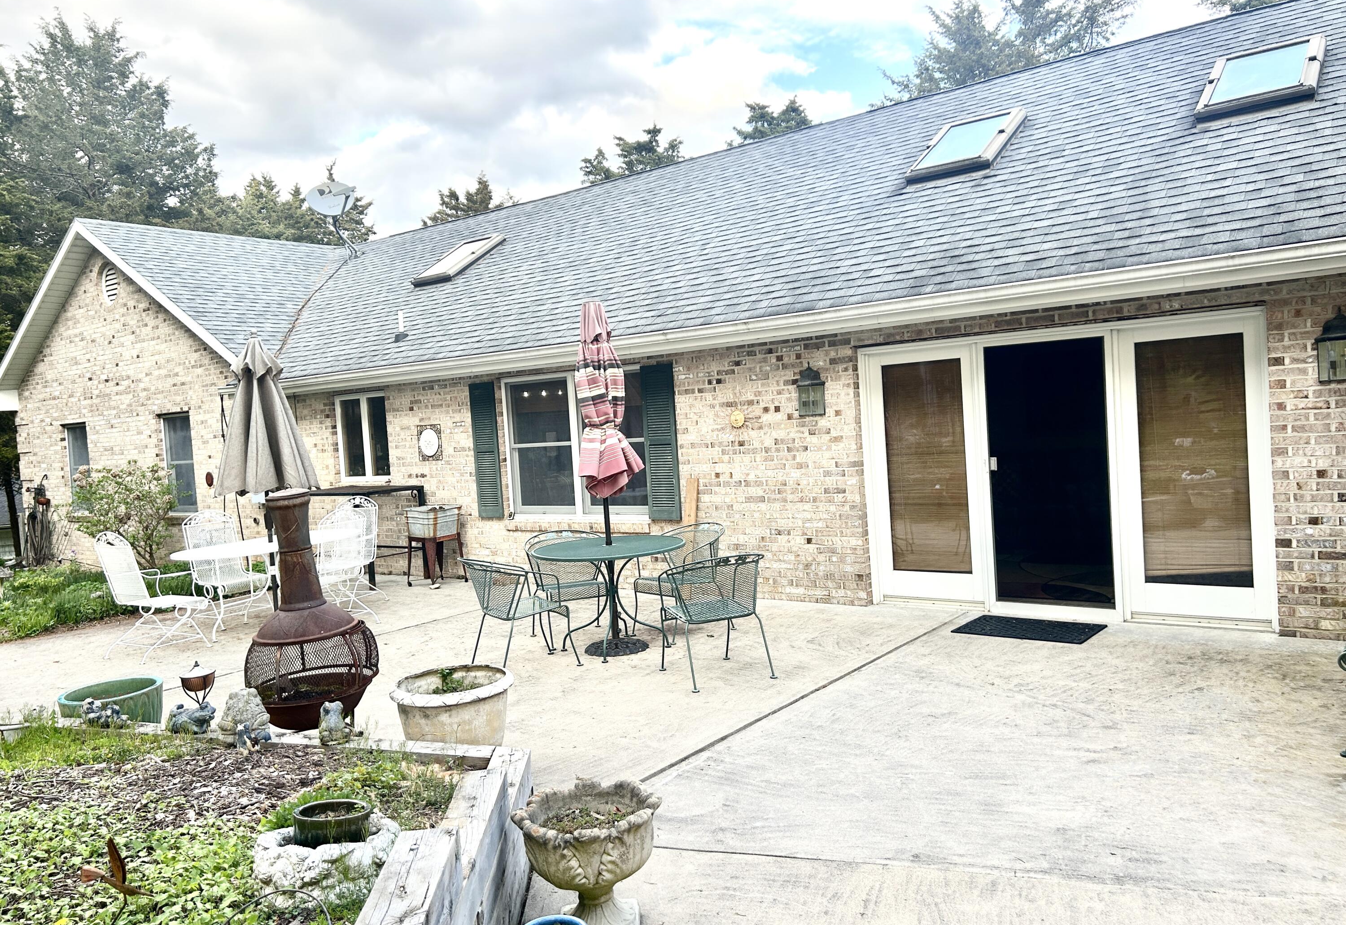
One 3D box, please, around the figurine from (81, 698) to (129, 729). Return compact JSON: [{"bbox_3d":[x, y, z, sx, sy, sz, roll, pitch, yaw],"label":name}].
[{"bbox_3d":[-2.526,1.105,4.488,0.180,0.145,0.120,-4,3,-5],"label":"figurine"}]

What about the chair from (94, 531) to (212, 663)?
[{"bbox_3d":[-4.232,1.048,8.203,0.630,1.000,0.690,-2,3,34],"label":"chair"}]

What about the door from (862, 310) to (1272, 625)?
[{"bbox_3d":[2.609,0.083,7.058,2.755,1.995,0.130,-2,3,39],"label":"door"}]

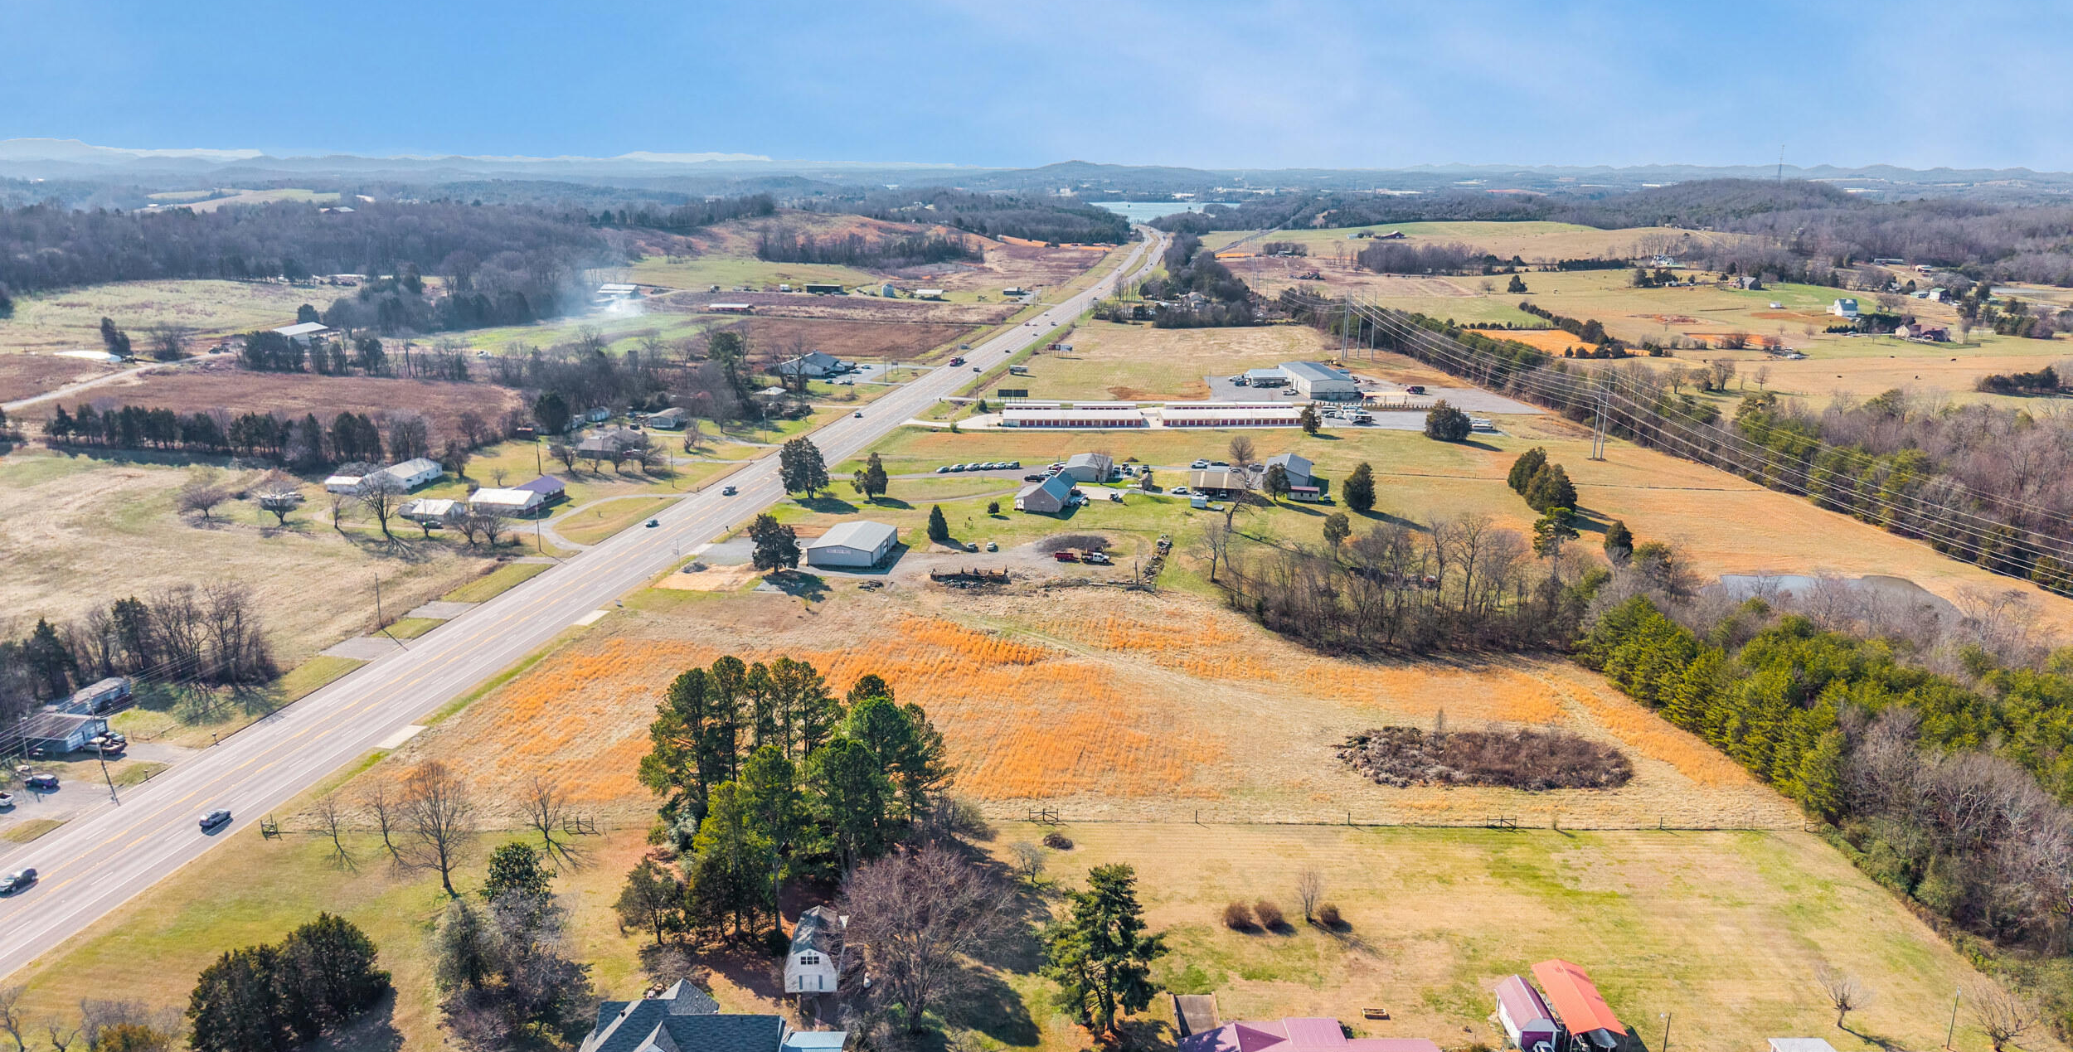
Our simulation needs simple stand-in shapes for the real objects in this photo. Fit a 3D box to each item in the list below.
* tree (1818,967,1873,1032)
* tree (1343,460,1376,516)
[{"bbox_3d":[86.113,50.333,153.089,5.800,6.900,5.800,0,14,0],"label":"tree"},{"bbox_3d":[84.370,-10.250,376.260,8.480,13.670,8.480,0,14,0],"label":"tree"}]

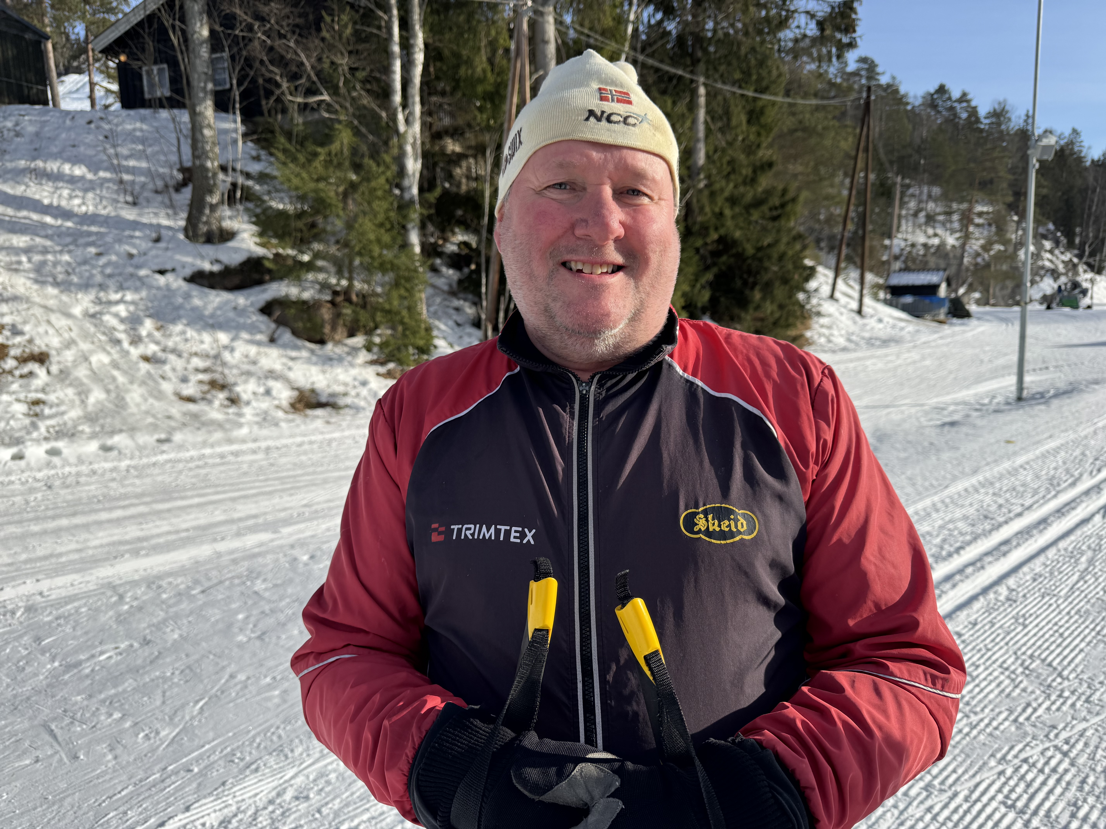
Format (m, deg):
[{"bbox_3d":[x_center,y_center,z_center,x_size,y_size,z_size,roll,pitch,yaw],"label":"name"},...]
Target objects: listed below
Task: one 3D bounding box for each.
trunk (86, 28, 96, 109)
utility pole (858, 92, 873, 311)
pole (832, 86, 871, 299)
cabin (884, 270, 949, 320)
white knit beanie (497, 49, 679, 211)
[{"bbox_3d":[-19.141,-14.333,31.754,0.240,3.498,0.240,0,8,0],"label":"trunk"},{"bbox_3d":[12.562,-8.533,30.871,0.220,8.956,0.220,-1,8,0],"label":"utility pole"},{"bbox_3d":[12.090,-8.884,31.221,0.220,8.333,0.220,5,12,0],"label":"pole"},{"bbox_3d":[21.609,-7.101,45.500,3.100,2.850,2.300,4,10,36],"label":"cabin"},{"bbox_3d":[0.035,-0.270,0.757,0.180,0.172,0.215,1,8,-9],"label":"white knit beanie"}]

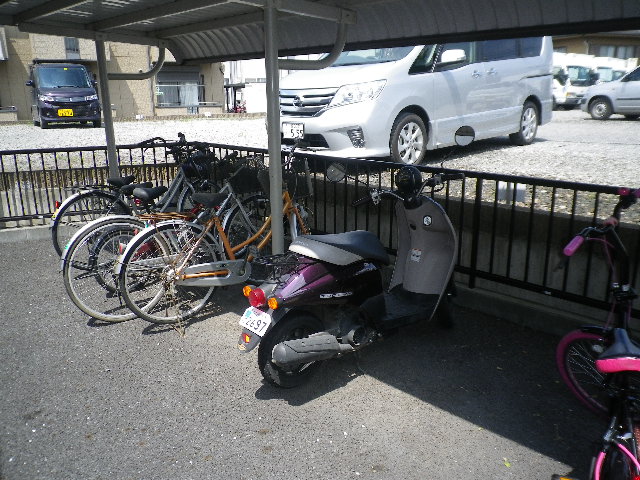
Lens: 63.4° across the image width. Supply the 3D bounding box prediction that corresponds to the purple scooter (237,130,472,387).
[{"bbox_3d":[0.276,0.065,2.859,1.660,1.250,0.680,-11,18,-35],"label":"purple scooter"}]

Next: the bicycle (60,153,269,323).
[{"bbox_3d":[-0.893,-0.061,3.709,1.800,1.070,0.570,-12,19,-37],"label":"bicycle"}]

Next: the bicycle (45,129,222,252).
[{"bbox_3d":[-1.569,-0.372,4.832,1.800,1.100,0.570,-13,20,-40],"label":"bicycle"}]

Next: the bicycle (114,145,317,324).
[{"bbox_3d":[-0.587,-0.062,3.667,1.730,1.090,0.590,-12,19,-37],"label":"bicycle"}]

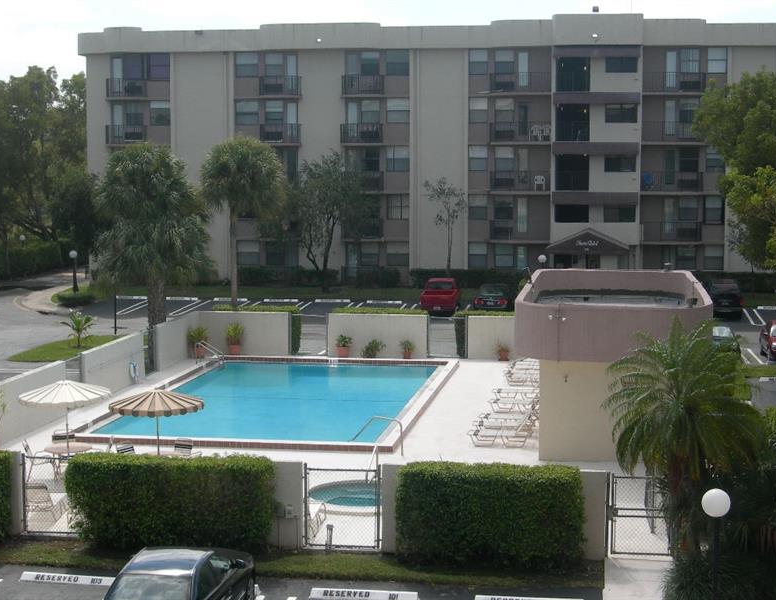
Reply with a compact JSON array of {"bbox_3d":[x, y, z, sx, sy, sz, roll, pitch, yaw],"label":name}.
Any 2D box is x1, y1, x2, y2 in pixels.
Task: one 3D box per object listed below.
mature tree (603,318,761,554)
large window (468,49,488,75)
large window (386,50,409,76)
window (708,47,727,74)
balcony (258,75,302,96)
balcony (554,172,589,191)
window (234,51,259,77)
[{"bbox_3d":[5.306,2.542,25.519,2.850,4.433,2.800,1,5,8],"label":"mature tree"},{"bbox_3d":[5.048,-13.265,78.679,1.056,1.433,0.150,1,5,9],"label":"large window"},{"bbox_3d":[0.589,-13.362,79.598,1.283,1.444,0.148,1,6,9],"label":"large window"},{"bbox_3d":[17.133,-12.439,73.327,0.964,1.411,0.150,1,7,9],"label":"window"},{"bbox_3d":[-6.061,-12.162,80.463,2.387,1.280,1.100,1,6,9],"label":"balcony"},{"bbox_3d":[10.177,-6.556,77.774,1.873,1.118,1.200,1,5,9],"label":"balcony"},{"bbox_3d":[-8.008,-13.419,80.449,1.391,1.380,0.150,1,6,9],"label":"window"}]

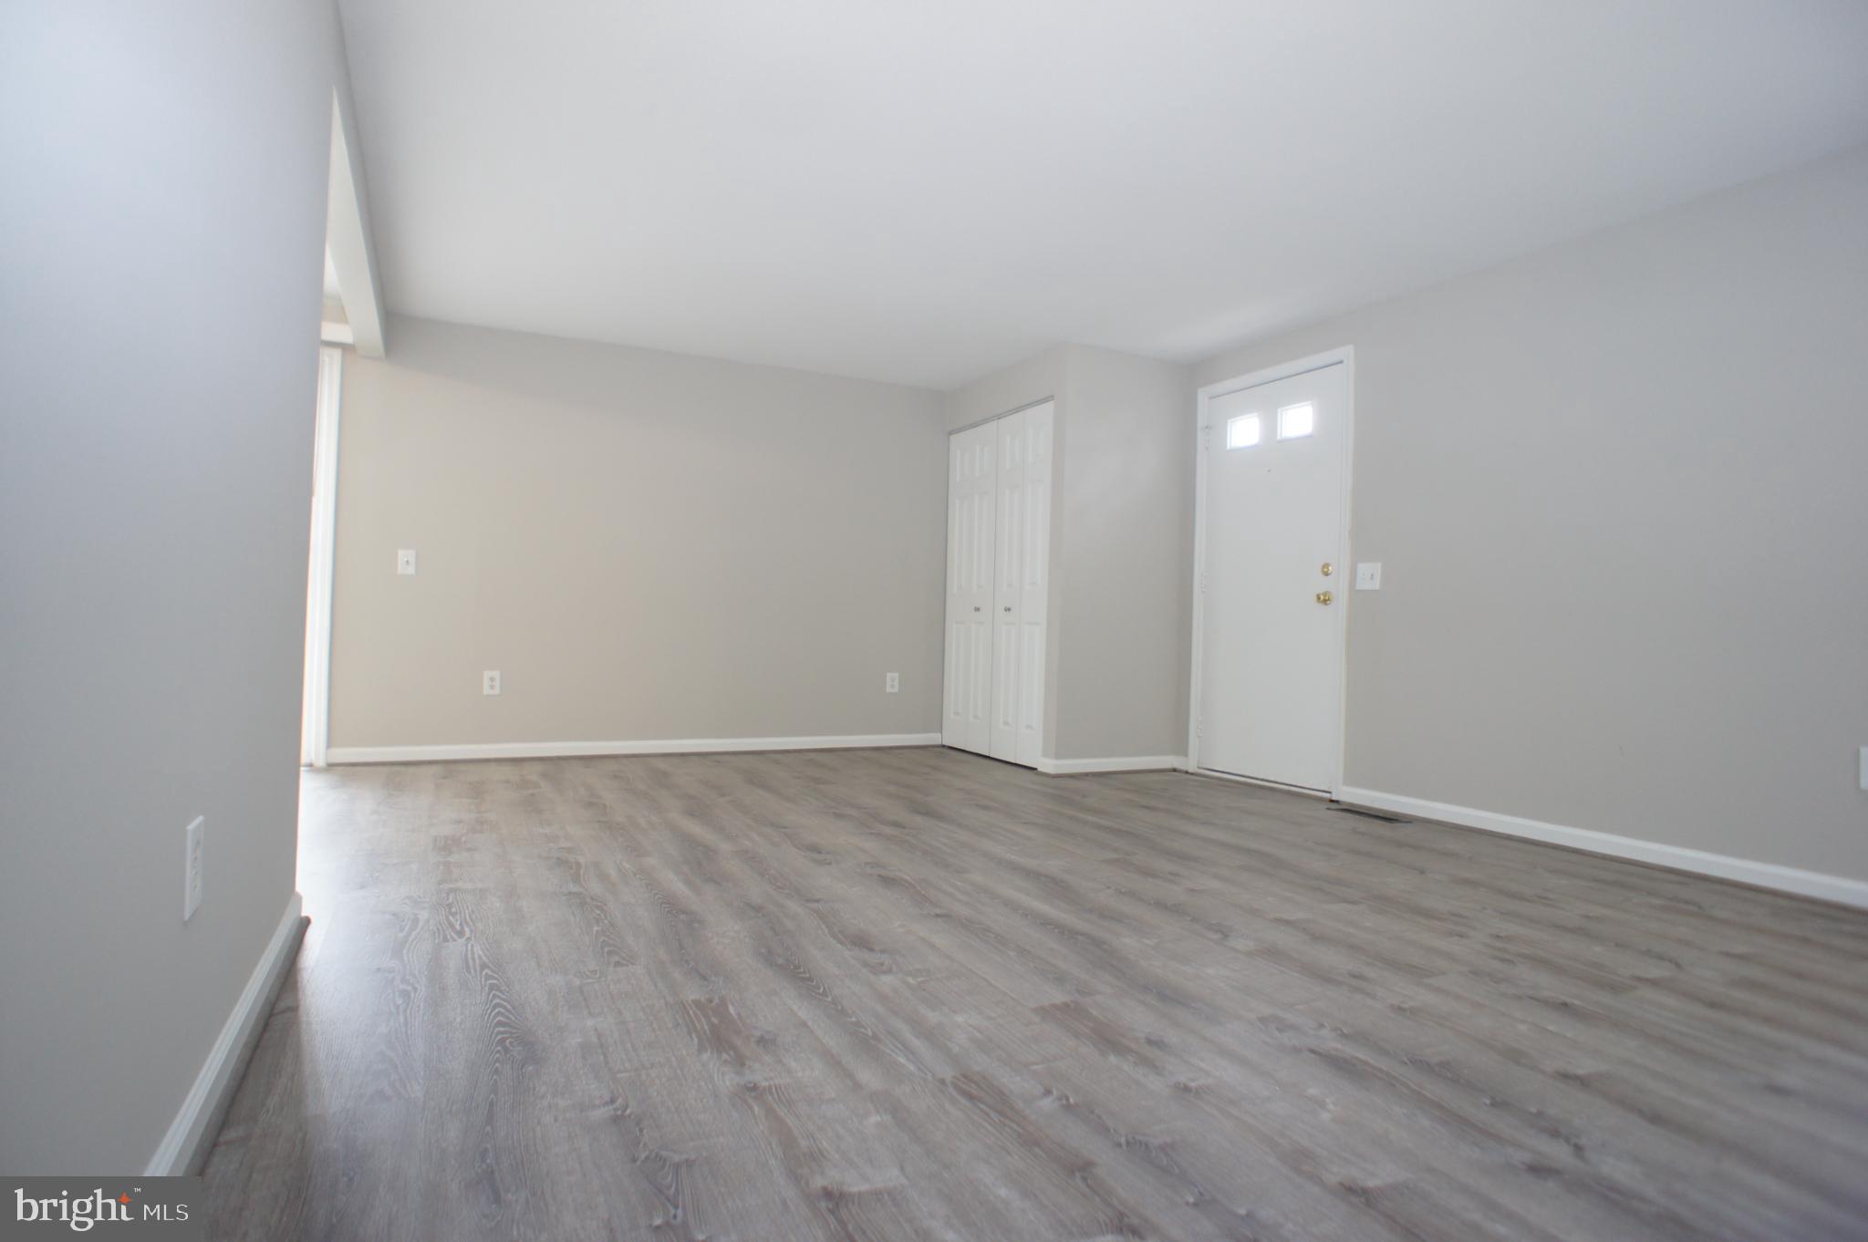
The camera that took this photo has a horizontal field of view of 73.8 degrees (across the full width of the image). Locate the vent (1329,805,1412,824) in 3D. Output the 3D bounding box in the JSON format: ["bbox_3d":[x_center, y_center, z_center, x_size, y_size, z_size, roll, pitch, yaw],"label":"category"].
[{"bbox_3d":[1.825,0.814,5.223,0.100,0.012,0.380,2,-1,-22],"label":"vent"}]

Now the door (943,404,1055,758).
[{"bbox_3d":[0.354,-0.196,7.190,0.040,1.940,1.360,2,-1,-22],"label":"door"}]

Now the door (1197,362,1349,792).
[{"bbox_3d":[1.669,-0.200,6.202,0.050,1.980,1.030,2,-1,-22],"label":"door"}]

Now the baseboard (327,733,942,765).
[{"bbox_3d":[-1.411,0.698,6.880,3.522,0.078,0.018,2,-1,-31],"label":"baseboard"}]

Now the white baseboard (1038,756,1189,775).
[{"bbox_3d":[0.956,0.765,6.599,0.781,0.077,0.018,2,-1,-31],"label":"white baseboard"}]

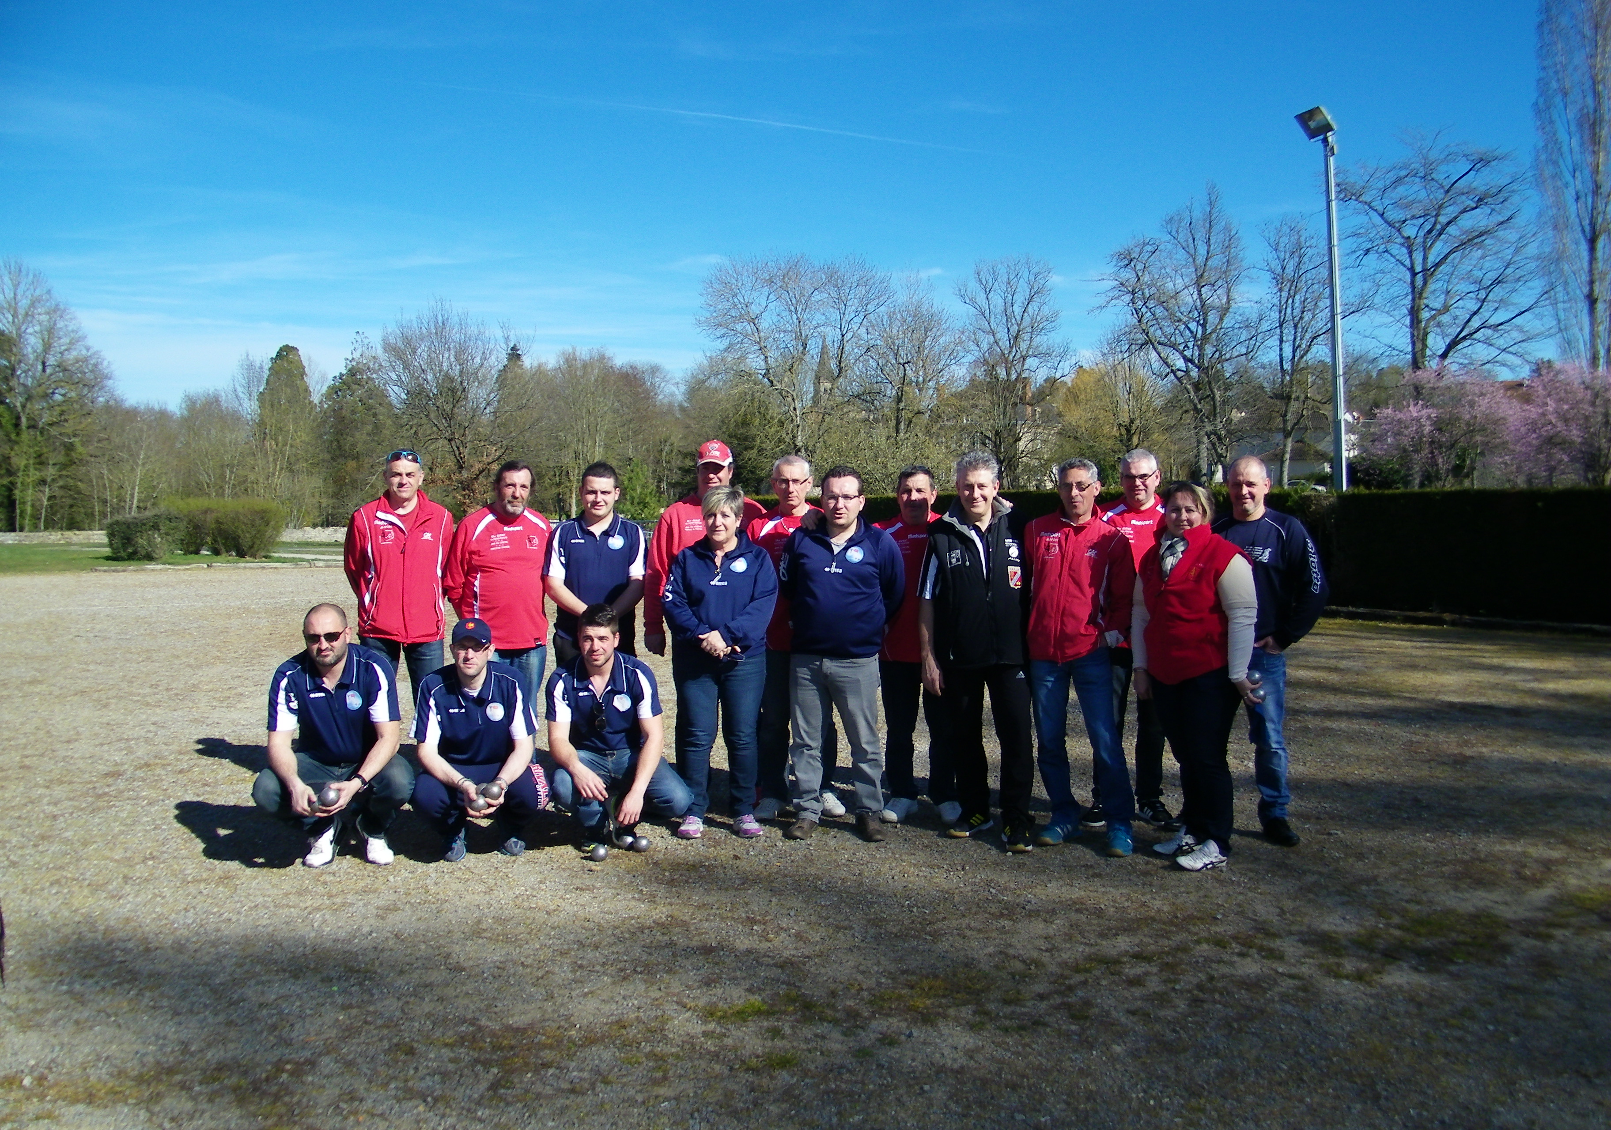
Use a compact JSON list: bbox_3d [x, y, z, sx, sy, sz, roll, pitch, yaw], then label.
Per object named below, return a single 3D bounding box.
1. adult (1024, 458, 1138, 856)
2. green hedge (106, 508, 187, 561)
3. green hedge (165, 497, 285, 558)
[{"bbox_3d":[1.254,0.399,5.955,0.520,1.765,0.400,1,3,18],"label":"adult"},{"bbox_3d":[-21.741,-0.847,43.000,2.400,1.600,1.800,-2,3,-23],"label":"green hedge"},{"bbox_3d":[-16.398,-1.041,36.992,3.500,1.738,2.600,-1,3,-12],"label":"green hedge"}]

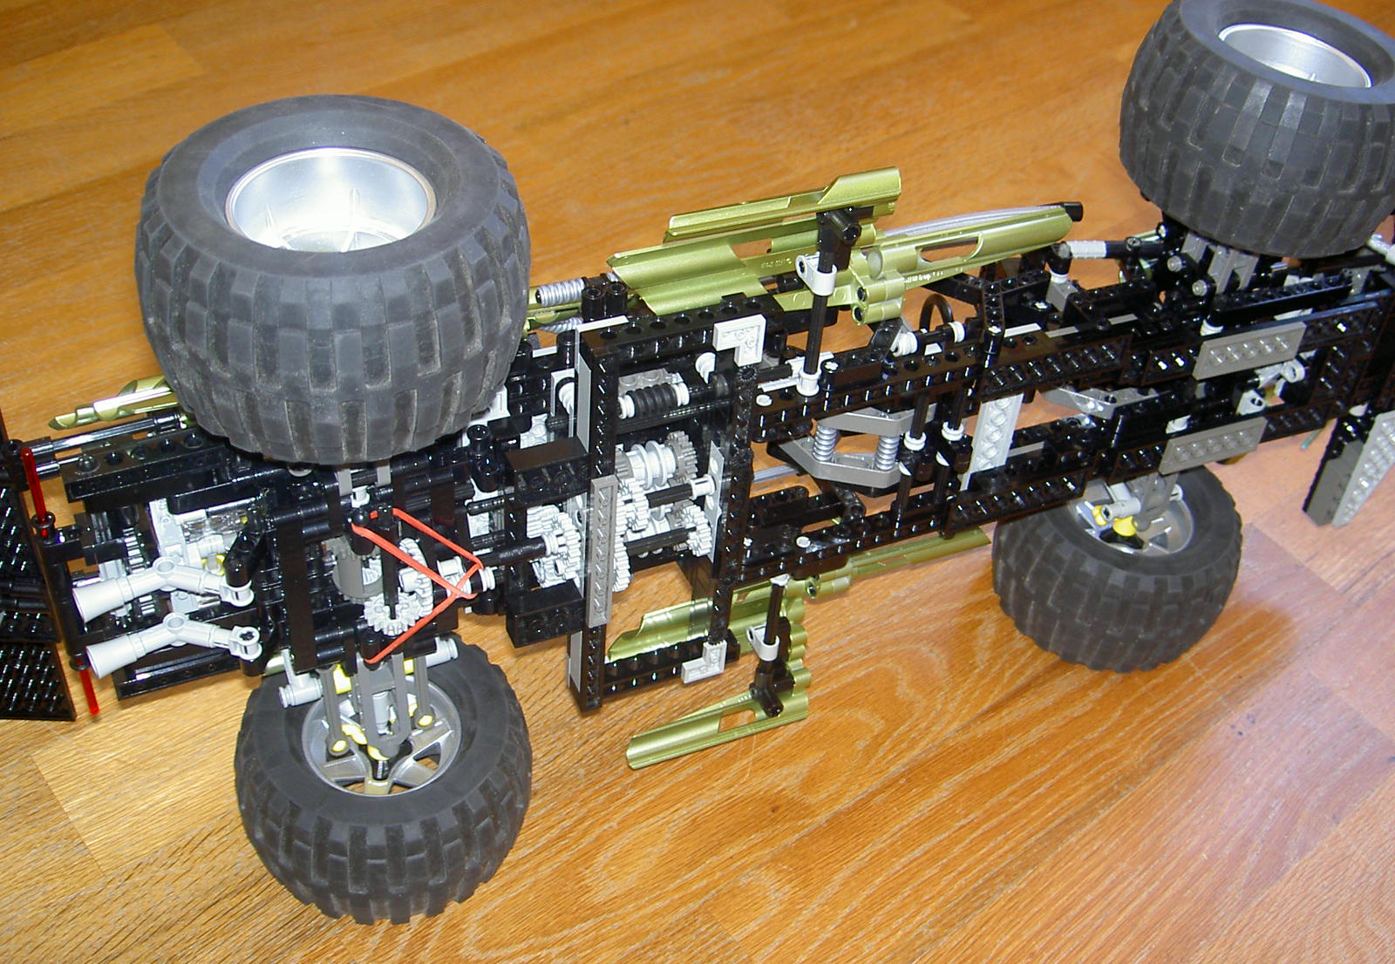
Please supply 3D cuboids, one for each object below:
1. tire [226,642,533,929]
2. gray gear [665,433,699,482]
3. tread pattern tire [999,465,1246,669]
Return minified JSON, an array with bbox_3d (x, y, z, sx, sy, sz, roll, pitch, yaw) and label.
[{"bbox_3d":[-0.113,0.105,0.572,0.105,0.060,0.105,4,43,-4],"label":"tire"},{"bbox_3d":[-0.006,-0.008,0.537,0.007,0.018,0.018,-14,44,-21],"label":"gray gear"},{"bbox_3d":[0.182,0.029,0.687,0.105,0.060,0.105,4,43,-4],"label":"tread pattern tire"}]

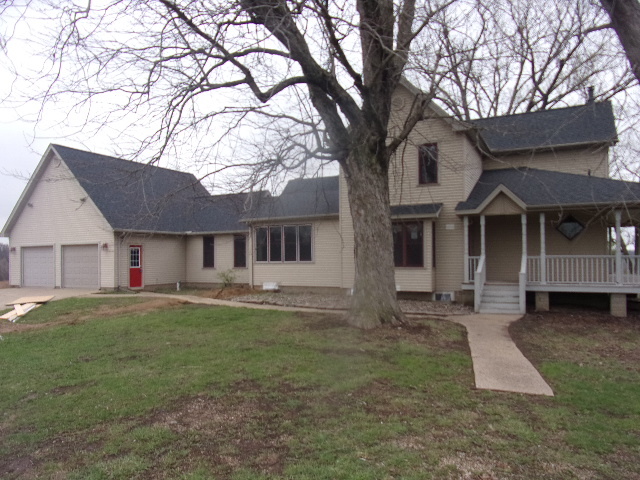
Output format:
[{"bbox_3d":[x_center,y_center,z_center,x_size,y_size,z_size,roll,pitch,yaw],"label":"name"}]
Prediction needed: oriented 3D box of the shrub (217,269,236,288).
[{"bbox_3d":[-4.636,1.909,22.000,0.980,0.980,0.900,0,-2,-12],"label":"shrub"}]

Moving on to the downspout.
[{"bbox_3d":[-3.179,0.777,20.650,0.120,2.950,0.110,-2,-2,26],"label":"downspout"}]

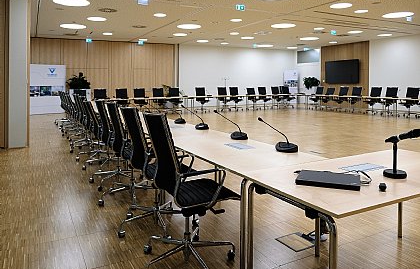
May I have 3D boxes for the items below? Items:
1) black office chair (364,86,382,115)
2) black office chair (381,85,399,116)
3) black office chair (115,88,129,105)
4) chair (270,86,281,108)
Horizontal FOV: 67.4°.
[{"bbox_3d":[6.945,-1.384,13.302,0.630,1.090,0.600,-5,11,-28],"label":"black office chair"},{"bbox_3d":[7.297,-1.289,12.725,0.630,1.090,0.600,-5,11,-28],"label":"black office chair"},{"bbox_3d":[-3.574,-1.331,12.850,0.620,1.100,0.660,-5,9,-30],"label":"black office chair"},{"bbox_3d":[3.384,-1.813,15.700,0.620,1.100,0.660,-5,9,-30],"label":"chair"}]

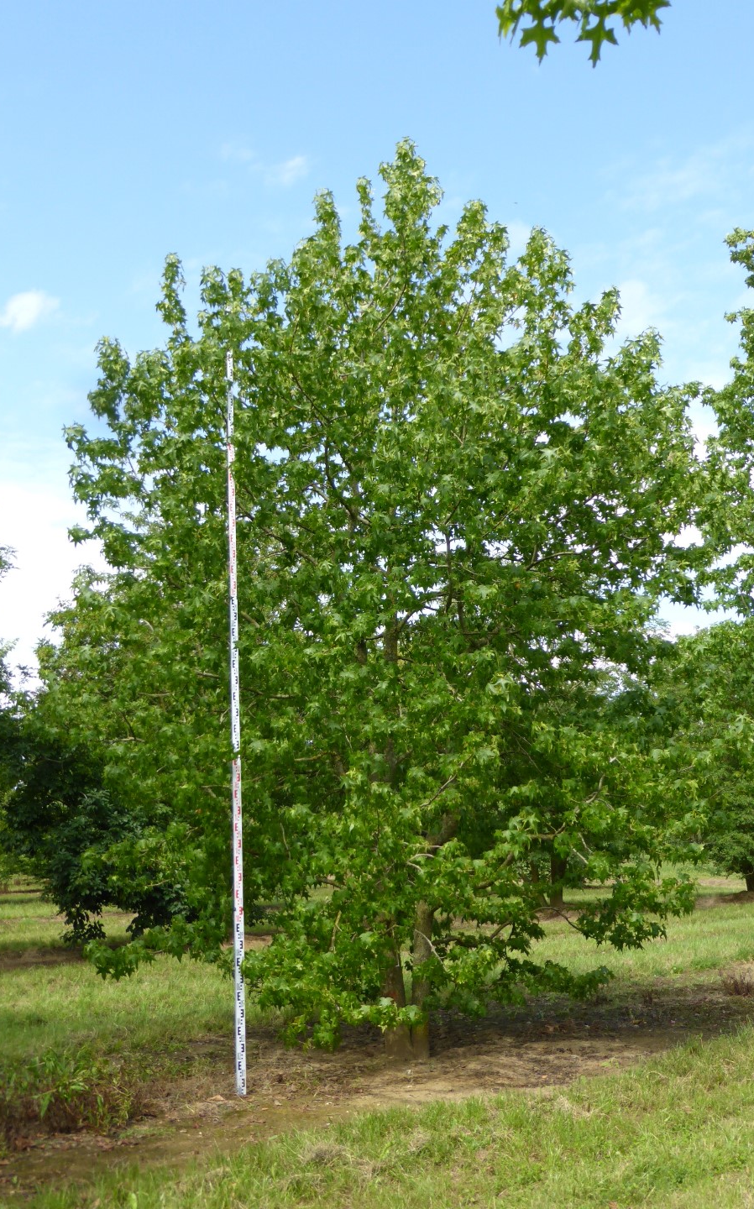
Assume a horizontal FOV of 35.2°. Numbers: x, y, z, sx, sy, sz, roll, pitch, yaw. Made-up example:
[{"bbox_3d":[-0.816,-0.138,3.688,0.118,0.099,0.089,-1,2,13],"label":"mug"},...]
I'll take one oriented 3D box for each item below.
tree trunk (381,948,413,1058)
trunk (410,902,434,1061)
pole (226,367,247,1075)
[{"bbox_3d":[0.128,2.599,7.911,0.200,0.800,0.170,-1,-9,0],"label":"tree trunk"},{"bbox_3d":[0.288,2.463,7.934,0.155,1.100,0.150,-1,-9,0],"label":"trunk"},{"bbox_3d":[-0.877,0.607,7.383,0.053,4.680,0.030,1,-9,-18],"label":"pole"}]

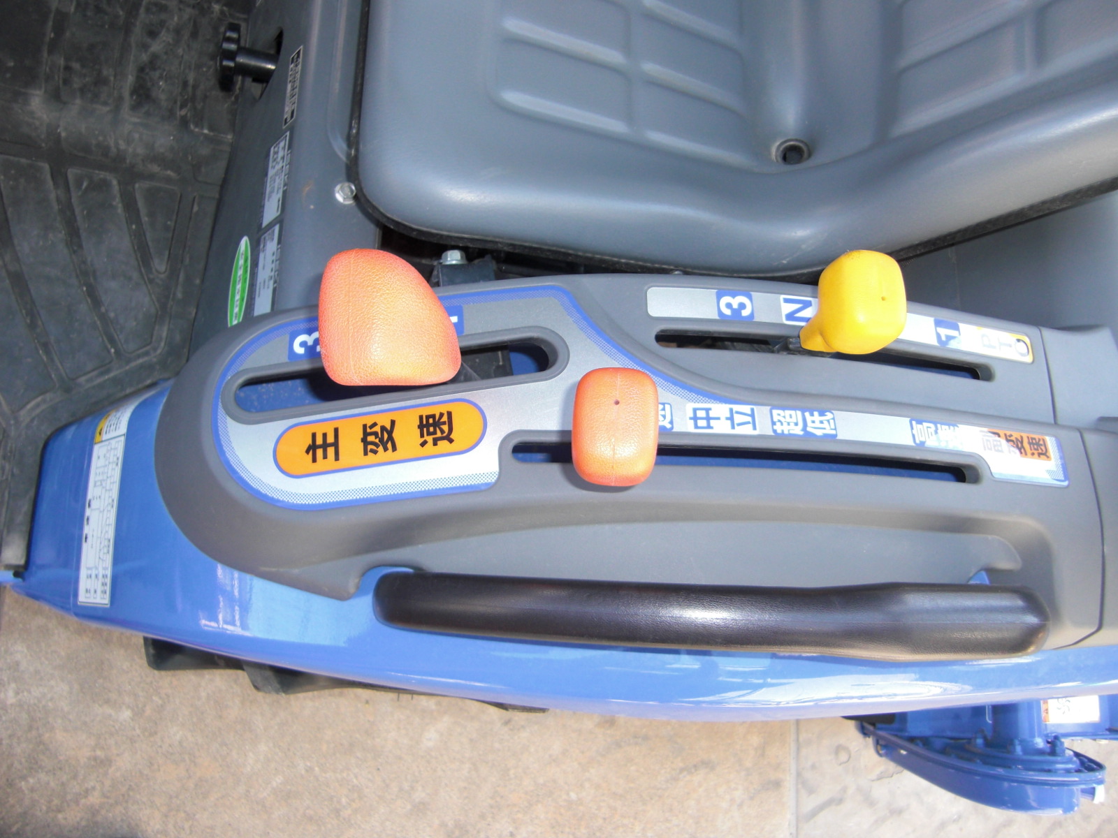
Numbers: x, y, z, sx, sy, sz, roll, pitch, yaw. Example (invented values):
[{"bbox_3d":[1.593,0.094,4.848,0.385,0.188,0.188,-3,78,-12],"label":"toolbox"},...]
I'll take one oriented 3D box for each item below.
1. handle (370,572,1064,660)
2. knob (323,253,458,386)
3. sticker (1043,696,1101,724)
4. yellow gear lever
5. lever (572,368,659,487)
[{"bbox_3d":[0.082,0.111,0.512,0.368,0.048,0.041,1,75,4],"label":"handle"},{"bbox_3d":[-0.084,-0.049,0.455,0.049,0.062,0.060,-5,74,20],"label":"knob"},{"bbox_3d":[0.522,0.293,0.920,0.058,0.002,0.036,-1,75,2],"label":"sticker"},{"bbox_3d":[0.158,-0.061,0.485,0.040,0.050,0.047,4,74,-14],"label":"yellow gear lever"},{"bbox_3d":[0.029,0.004,0.460,0.042,0.054,0.053,-1,75,2],"label":"lever"}]

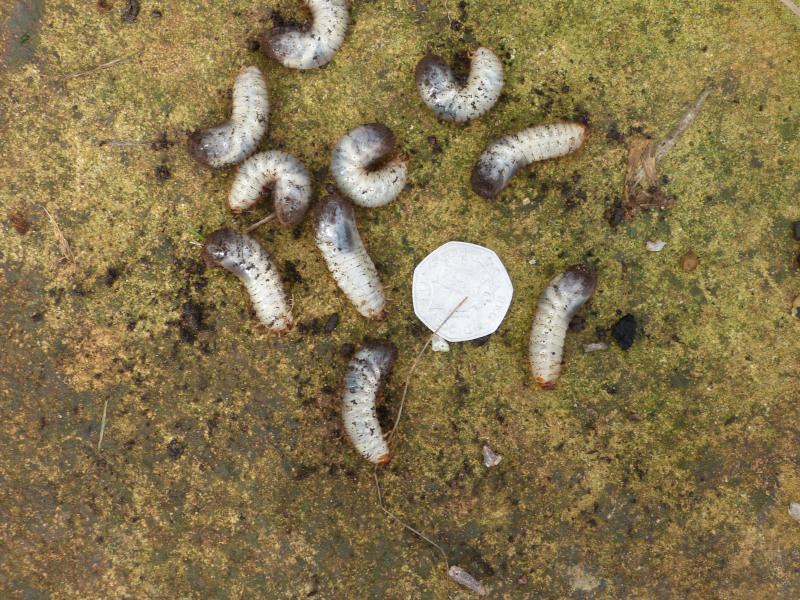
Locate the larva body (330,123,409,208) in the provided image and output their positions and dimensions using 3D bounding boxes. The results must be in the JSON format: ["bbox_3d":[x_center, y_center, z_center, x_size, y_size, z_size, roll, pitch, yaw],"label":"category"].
[{"bbox_3d":[-0.008,-0.036,0.515,0.021,0.009,0.023,-5,83,-2],"label":"larva body"}]

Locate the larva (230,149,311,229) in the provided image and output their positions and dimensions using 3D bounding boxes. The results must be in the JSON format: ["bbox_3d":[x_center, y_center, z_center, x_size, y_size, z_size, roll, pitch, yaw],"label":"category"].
[{"bbox_3d":[-0.034,-0.031,0.514,0.022,0.009,0.019,14,83,0],"label":"larva"}]

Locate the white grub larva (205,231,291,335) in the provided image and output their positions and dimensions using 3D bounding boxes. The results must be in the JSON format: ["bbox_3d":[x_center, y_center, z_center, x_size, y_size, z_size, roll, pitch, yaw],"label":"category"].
[{"bbox_3d":[-0.038,-0.006,0.510,0.014,0.009,0.033,-44,86,-6],"label":"white grub larva"}]

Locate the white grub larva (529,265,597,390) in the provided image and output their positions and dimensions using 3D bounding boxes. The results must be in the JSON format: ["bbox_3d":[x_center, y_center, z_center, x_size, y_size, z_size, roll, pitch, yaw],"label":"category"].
[{"bbox_3d":[0.041,0.006,0.511,0.013,0.009,0.035,23,83,1],"label":"white grub larva"}]

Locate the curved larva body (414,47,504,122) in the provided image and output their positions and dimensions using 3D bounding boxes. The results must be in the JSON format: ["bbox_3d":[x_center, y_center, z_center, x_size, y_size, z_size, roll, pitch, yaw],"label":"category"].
[{"bbox_3d":[0.016,-0.059,0.518,0.024,0.009,0.021,3,83,-1],"label":"curved larva body"}]

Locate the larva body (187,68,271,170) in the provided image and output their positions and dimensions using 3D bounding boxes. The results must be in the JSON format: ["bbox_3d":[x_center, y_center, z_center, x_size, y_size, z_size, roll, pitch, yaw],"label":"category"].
[{"bbox_3d":[-0.046,-0.050,0.515,0.020,0.009,0.029,9,83,-1],"label":"larva body"}]

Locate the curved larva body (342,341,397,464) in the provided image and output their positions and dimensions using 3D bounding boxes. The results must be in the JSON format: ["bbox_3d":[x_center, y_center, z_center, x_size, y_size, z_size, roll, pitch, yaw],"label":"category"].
[{"bbox_3d":[-0.008,0.027,0.507,0.014,0.009,0.032,3,83,-1],"label":"curved larva body"}]

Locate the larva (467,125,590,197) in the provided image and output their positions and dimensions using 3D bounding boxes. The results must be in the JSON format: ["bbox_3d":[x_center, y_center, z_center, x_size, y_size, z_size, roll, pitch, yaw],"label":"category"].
[{"bbox_3d":[0.034,-0.041,0.517,0.035,0.009,0.014,-32,85,-5],"label":"larva"}]

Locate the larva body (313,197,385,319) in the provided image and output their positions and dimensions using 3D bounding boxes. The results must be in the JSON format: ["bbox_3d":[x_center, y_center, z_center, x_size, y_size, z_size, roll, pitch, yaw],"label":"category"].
[{"bbox_3d":[-0.014,-0.010,0.512,0.012,0.009,0.036,-20,84,-4],"label":"larva body"}]

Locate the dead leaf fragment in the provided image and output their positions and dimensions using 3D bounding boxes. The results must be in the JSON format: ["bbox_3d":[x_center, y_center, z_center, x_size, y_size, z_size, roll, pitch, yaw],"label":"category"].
[{"bbox_3d":[0.018,0.074,0.506,0.011,0.003,0.003,31,83,2],"label":"dead leaf fragment"}]

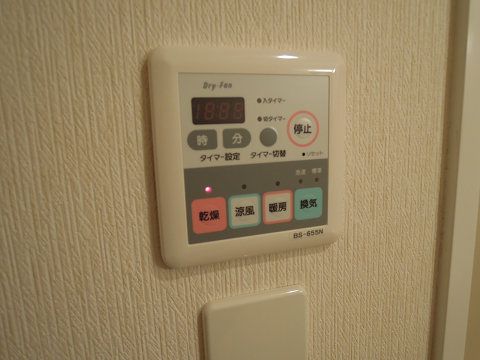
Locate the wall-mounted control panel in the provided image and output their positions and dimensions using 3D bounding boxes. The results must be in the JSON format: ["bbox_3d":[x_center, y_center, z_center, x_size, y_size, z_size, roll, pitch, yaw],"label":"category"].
[{"bbox_3d":[0.011,-0.012,0.194,0.116,0.120,0.014,-5,11,-18],"label":"wall-mounted control panel"}]

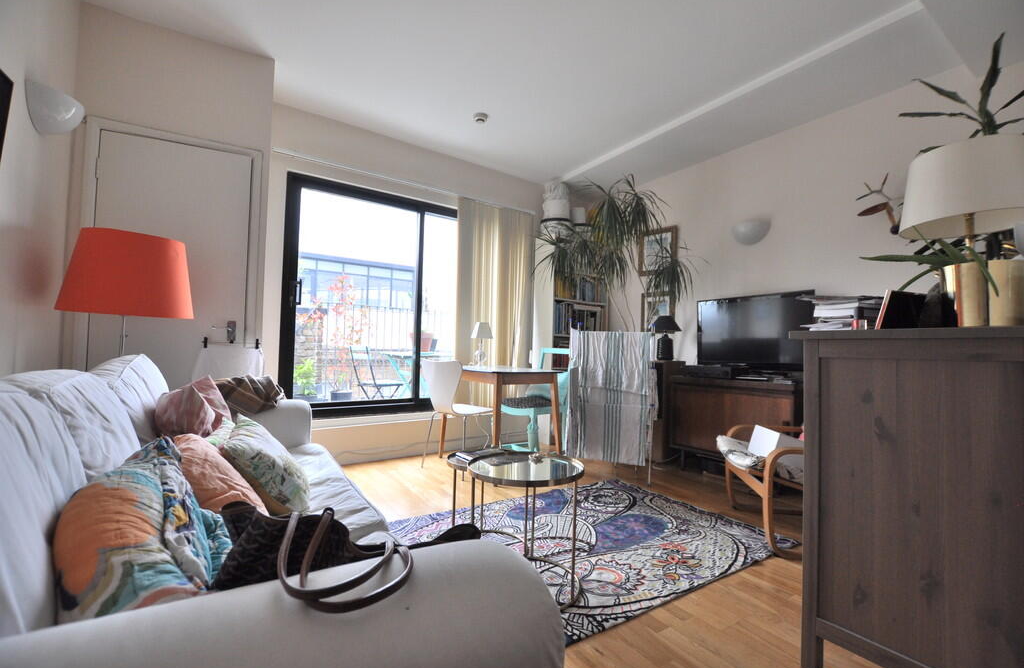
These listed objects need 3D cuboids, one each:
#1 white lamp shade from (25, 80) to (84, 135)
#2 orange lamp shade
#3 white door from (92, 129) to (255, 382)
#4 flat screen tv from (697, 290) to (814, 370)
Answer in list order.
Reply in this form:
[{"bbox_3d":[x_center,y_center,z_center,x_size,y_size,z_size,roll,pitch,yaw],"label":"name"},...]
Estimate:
[{"bbox_3d":[-1.769,-0.877,1.677,0.130,0.170,0.275,3,-2,-34],"label":"white lamp shade"},{"bbox_3d":[-1.644,-0.253,1.850,0.450,0.338,0.450,3,-2,-34],"label":"orange lamp shade"},{"bbox_3d":[-1.780,-0.035,2.238,0.640,1.950,0.050,2,-2,-27],"label":"white door"},{"bbox_3d":[1.667,0.007,2.990,0.090,0.540,0.800,3,-2,-34],"label":"flat screen tv"}]

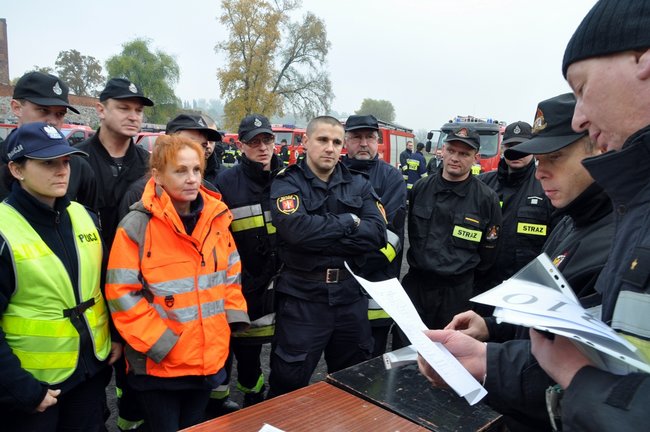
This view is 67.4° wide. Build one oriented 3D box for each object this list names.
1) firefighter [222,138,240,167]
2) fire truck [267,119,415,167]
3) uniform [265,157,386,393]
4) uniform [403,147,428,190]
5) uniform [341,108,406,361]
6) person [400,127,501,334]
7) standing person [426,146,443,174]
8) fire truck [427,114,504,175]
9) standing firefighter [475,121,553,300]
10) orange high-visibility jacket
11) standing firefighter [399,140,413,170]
[{"bbox_3d":[-3.015,-1.501,15.749,0.550,1.800,0.380,1,8,0],"label":"firefighter"},{"bbox_3d":[1.582,-2.251,18.160,2.450,2.750,7.600,3,8,17],"label":"fire truck"},{"bbox_3d":[0.004,0.513,2.343,0.560,1.520,0.400,-1,8,-14],"label":"uniform"},{"bbox_3d":[2.092,-0.697,11.308,0.560,1.470,0.380,4,9,23],"label":"uniform"},{"bbox_3d":[0.216,0.320,2.952,0.560,1.800,0.380,1,8,0],"label":"uniform"},{"bbox_3d":[0.673,0.390,2.678,0.530,1.750,0.380,5,9,27],"label":"person"},{"bbox_3d":[2.907,-0.900,12.489,0.520,1.670,0.360,1,8,3],"label":"standing person"},{"bbox_3d":[7.143,-3.023,23.191,2.500,3.050,7.300,4,8,21],"label":"fire truck"},{"bbox_3d":[1.077,0.348,2.873,0.540,1.790,0.380,4,9,25],"label":"standing firefighter"},{"bbox_3d":[-0.580,0.220,1.920,0.540,0.760,0.350,-5,10,-38],"label":"orange high-visibility jacket"},{"bbox_3d":[2.017,-0.908,11.985,0.520,1.800,0.360,-5,10,-36],"label":"standing firefighter"}]

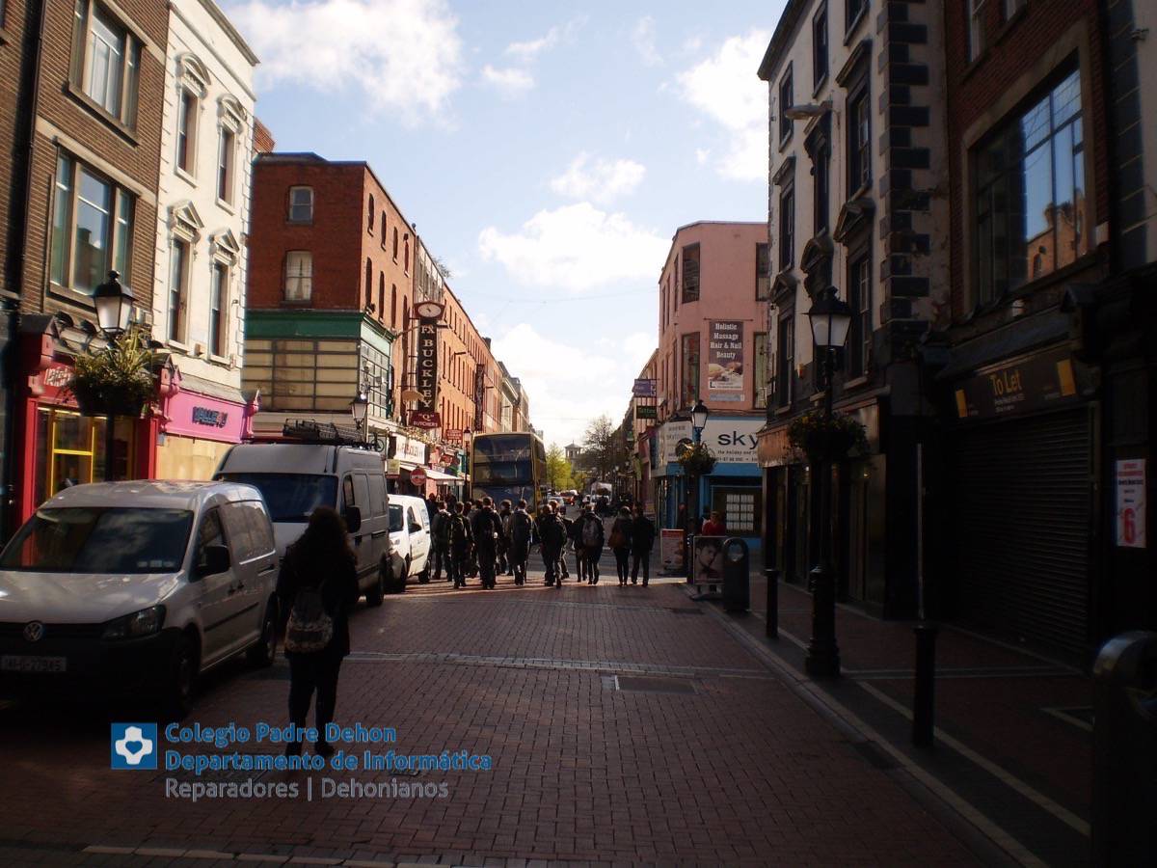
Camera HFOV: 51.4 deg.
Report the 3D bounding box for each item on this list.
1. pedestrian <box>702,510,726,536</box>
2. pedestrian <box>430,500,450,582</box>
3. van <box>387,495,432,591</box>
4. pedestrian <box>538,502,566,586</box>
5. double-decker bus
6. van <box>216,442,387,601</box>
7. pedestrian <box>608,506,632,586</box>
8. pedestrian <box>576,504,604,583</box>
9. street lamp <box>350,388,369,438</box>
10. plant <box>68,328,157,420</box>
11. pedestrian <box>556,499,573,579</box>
[{"bbox_3d":[2.910,2.455,25.961,0.480,1.620,0.360,1,-3,1],"label":"pedestrian"},{"bbox_3d":[-2.786,2.160,24.400,0.460,1.603,0.400,1,-3,1],"label":"pedestrian"},{"bbox_3d":[-3.911,1.993,23.218,1.720,1.760,3.950,1,-3,1],"label":"van"},{"bbox_3d":[-0.553,2.303,25.100,0.550,1.770,0.450,1,-3,1],"label":"pedestrian"},{"bbox_3d":[-2.616,2.413,49.641,2.520,4.380,10.700,1,-3,1],"label":"double-decker bus"},{"bbox_3d":[-4.249,1.437,17.924,2.000,2.500,5.000,1,-3,1],"label":"van"},{"bbox_3d":[0.913,2.369,25.600,0.500,1.680,0.420,1,-3,1],"label":"pedestrian"},{"bbox_3d":[0.272,2.283,25.100,0.520,1.660,0.420,1,-3,0],"label":"pedestrian"},{"bbox_3d":[-4.782,1.090,25.903,0.420,4.040,0.420,1,-3,1],"label":"street lamp"},{"bbox_3d":[-4.755,-0.616,12.300,0.850,0.900,0.820,1,-3,1],"label":"plant"},{"bbox_3d":[-0.328,2.246,25.600,0.470,1.662,0.420,1,-3,9],"label":"pedestrian"}]

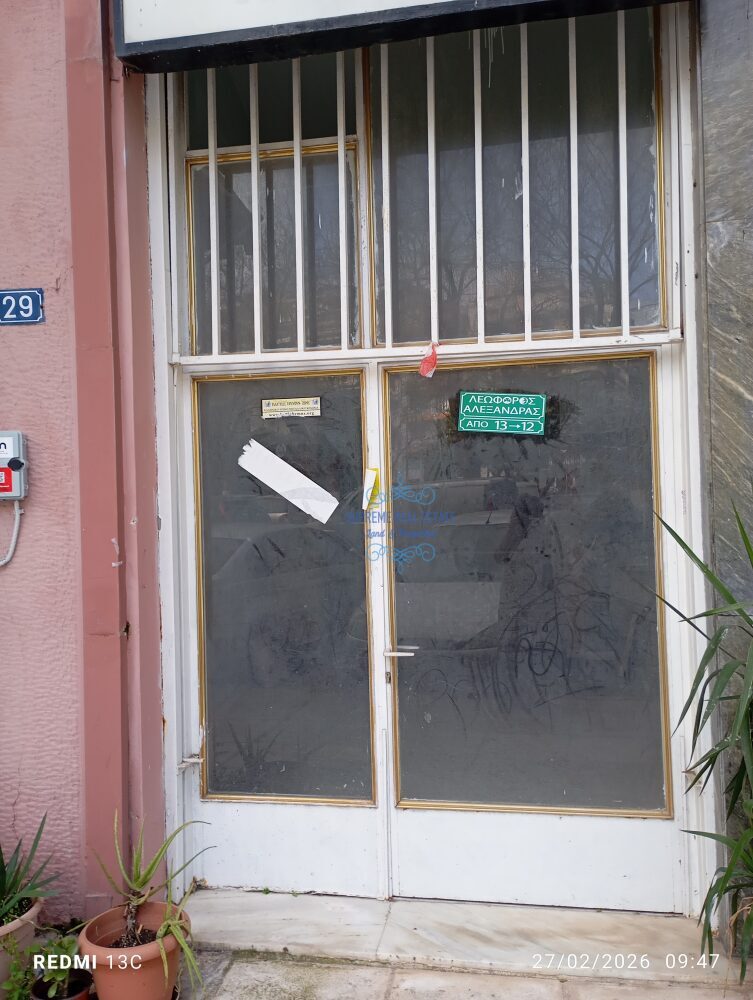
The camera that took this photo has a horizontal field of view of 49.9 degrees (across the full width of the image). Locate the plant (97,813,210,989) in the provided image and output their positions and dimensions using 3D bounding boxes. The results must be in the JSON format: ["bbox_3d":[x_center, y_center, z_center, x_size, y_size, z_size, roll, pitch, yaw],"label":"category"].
[{"bbox_3d":[-0.697,1.251,2.530,0.350,0.540,0.360,-1,0,9],"label":"plant"}]

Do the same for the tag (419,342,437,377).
[{"bbox_3d":[0.196,-0.525,3.050,0.073,0.134,0.030,-1,0,9],"label":"tag"}]

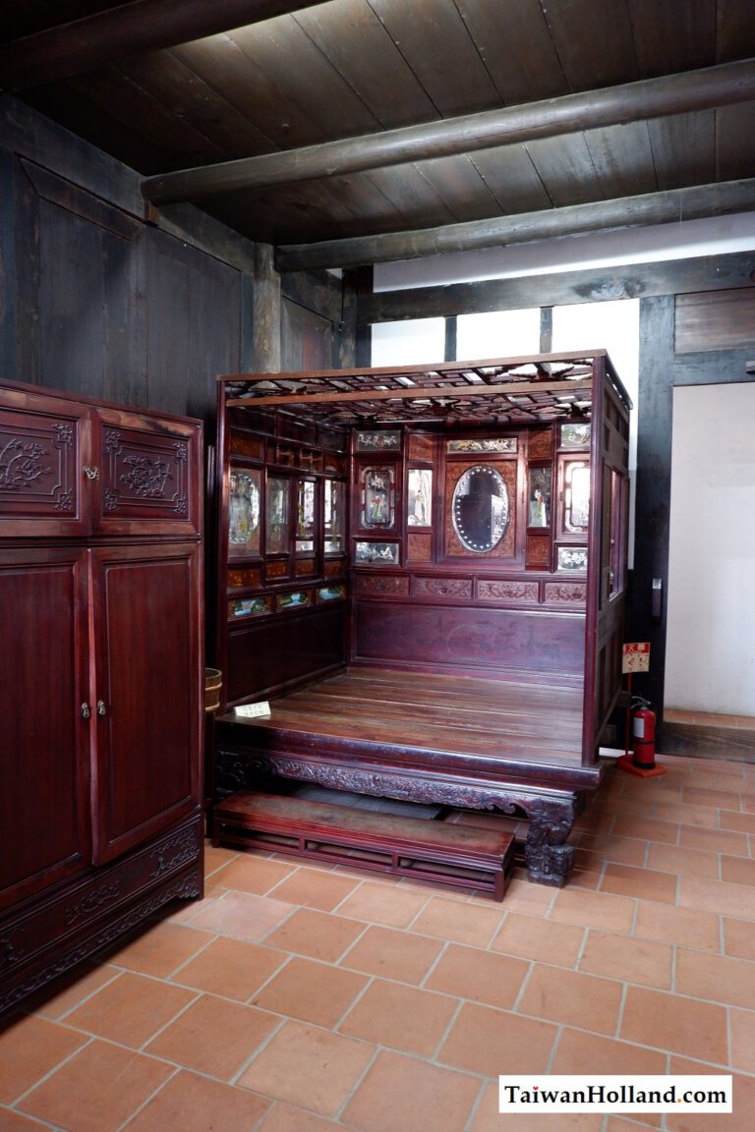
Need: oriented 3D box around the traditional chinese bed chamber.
[{"bbox_3d":[0.347,0.184,4.126,2.000,2.315,1.620,2,2,23],"label":"traditional chinese bed chamber"}]

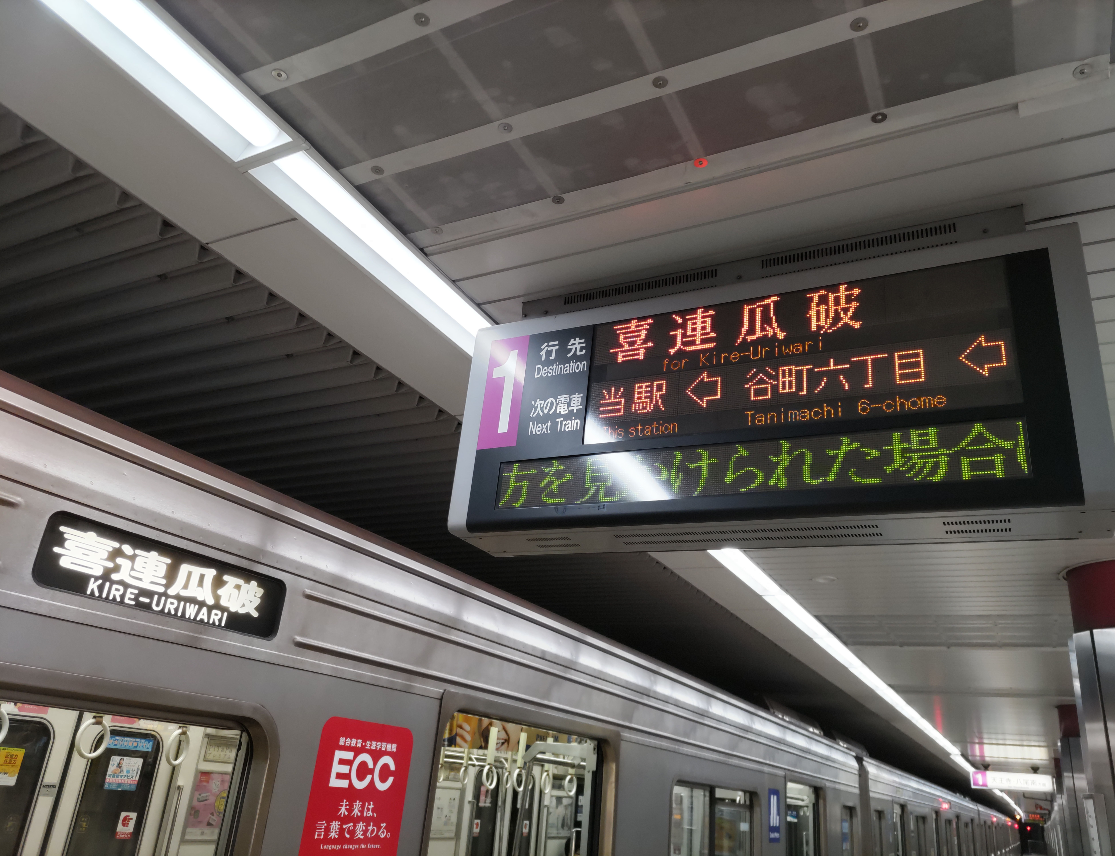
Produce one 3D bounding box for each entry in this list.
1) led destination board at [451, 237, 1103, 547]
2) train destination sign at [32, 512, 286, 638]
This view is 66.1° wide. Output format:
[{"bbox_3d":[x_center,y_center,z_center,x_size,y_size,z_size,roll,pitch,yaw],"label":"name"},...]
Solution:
[{"bbox_3d":[0.372,-0.019,1.724,1.209,0.497,0.205,-6,-25,27],"label":"led destination board"},{"bbox_3d":[-0.845,0.342,1.893,0.030,0.142,0.645,-6,-25,27],"label":"train destination sign"}]

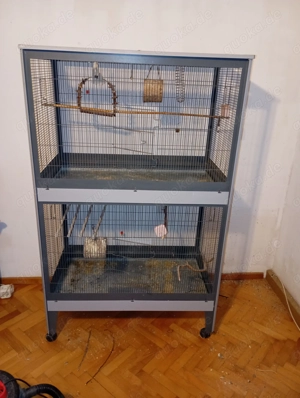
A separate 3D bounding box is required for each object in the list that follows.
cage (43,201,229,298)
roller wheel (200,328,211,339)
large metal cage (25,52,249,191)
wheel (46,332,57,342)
[{"bbox_3d":[-0.099,0.189,1.959,0.950,0.580,0.540,1,22,-3],"label":"cage"},{"bbox_3d":[0.335,0.812,1.945,0.048,0.053,0.053,1,22,-3],"label":"roller wheel"},{"bbox_3d":[-0.073,-0.423,1.719,0.955,0.610,0.540,1,22,-3],"label":"large metal cage"},{"bbox_3d":[-0.570,0.803,1.870,0.048,0.053,0.053,1,22,-3],"label":"wheel"}]

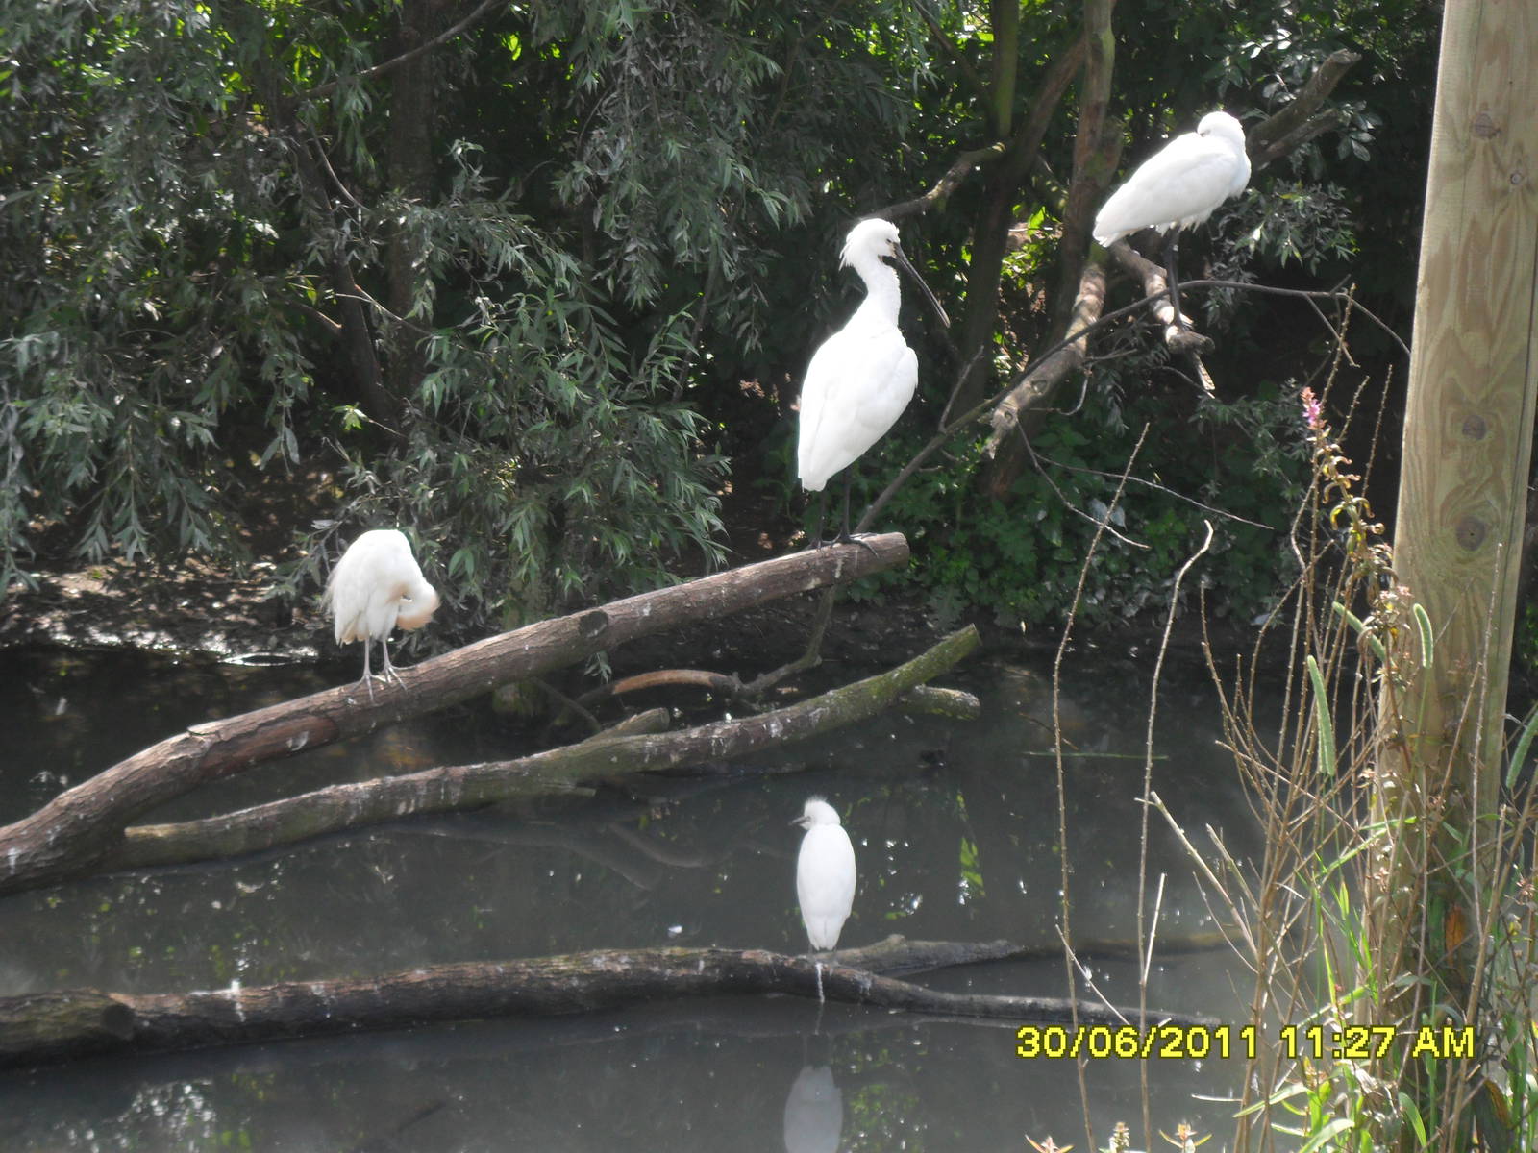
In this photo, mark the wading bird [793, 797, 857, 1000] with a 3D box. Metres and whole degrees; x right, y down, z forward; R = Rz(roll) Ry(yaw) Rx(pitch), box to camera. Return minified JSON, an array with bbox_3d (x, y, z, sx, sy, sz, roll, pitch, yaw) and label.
[{"bbox_3d":[0.101,0.572,6.050,0.125,0.325,0.200,2,13,-2],"label":"wading bird"}]

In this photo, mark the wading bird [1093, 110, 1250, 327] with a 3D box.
[{"bbox_3d":[0.967,-0.861,7.900,0.400,0.520,0.200,4,14,8],"label":"wading bird"}]

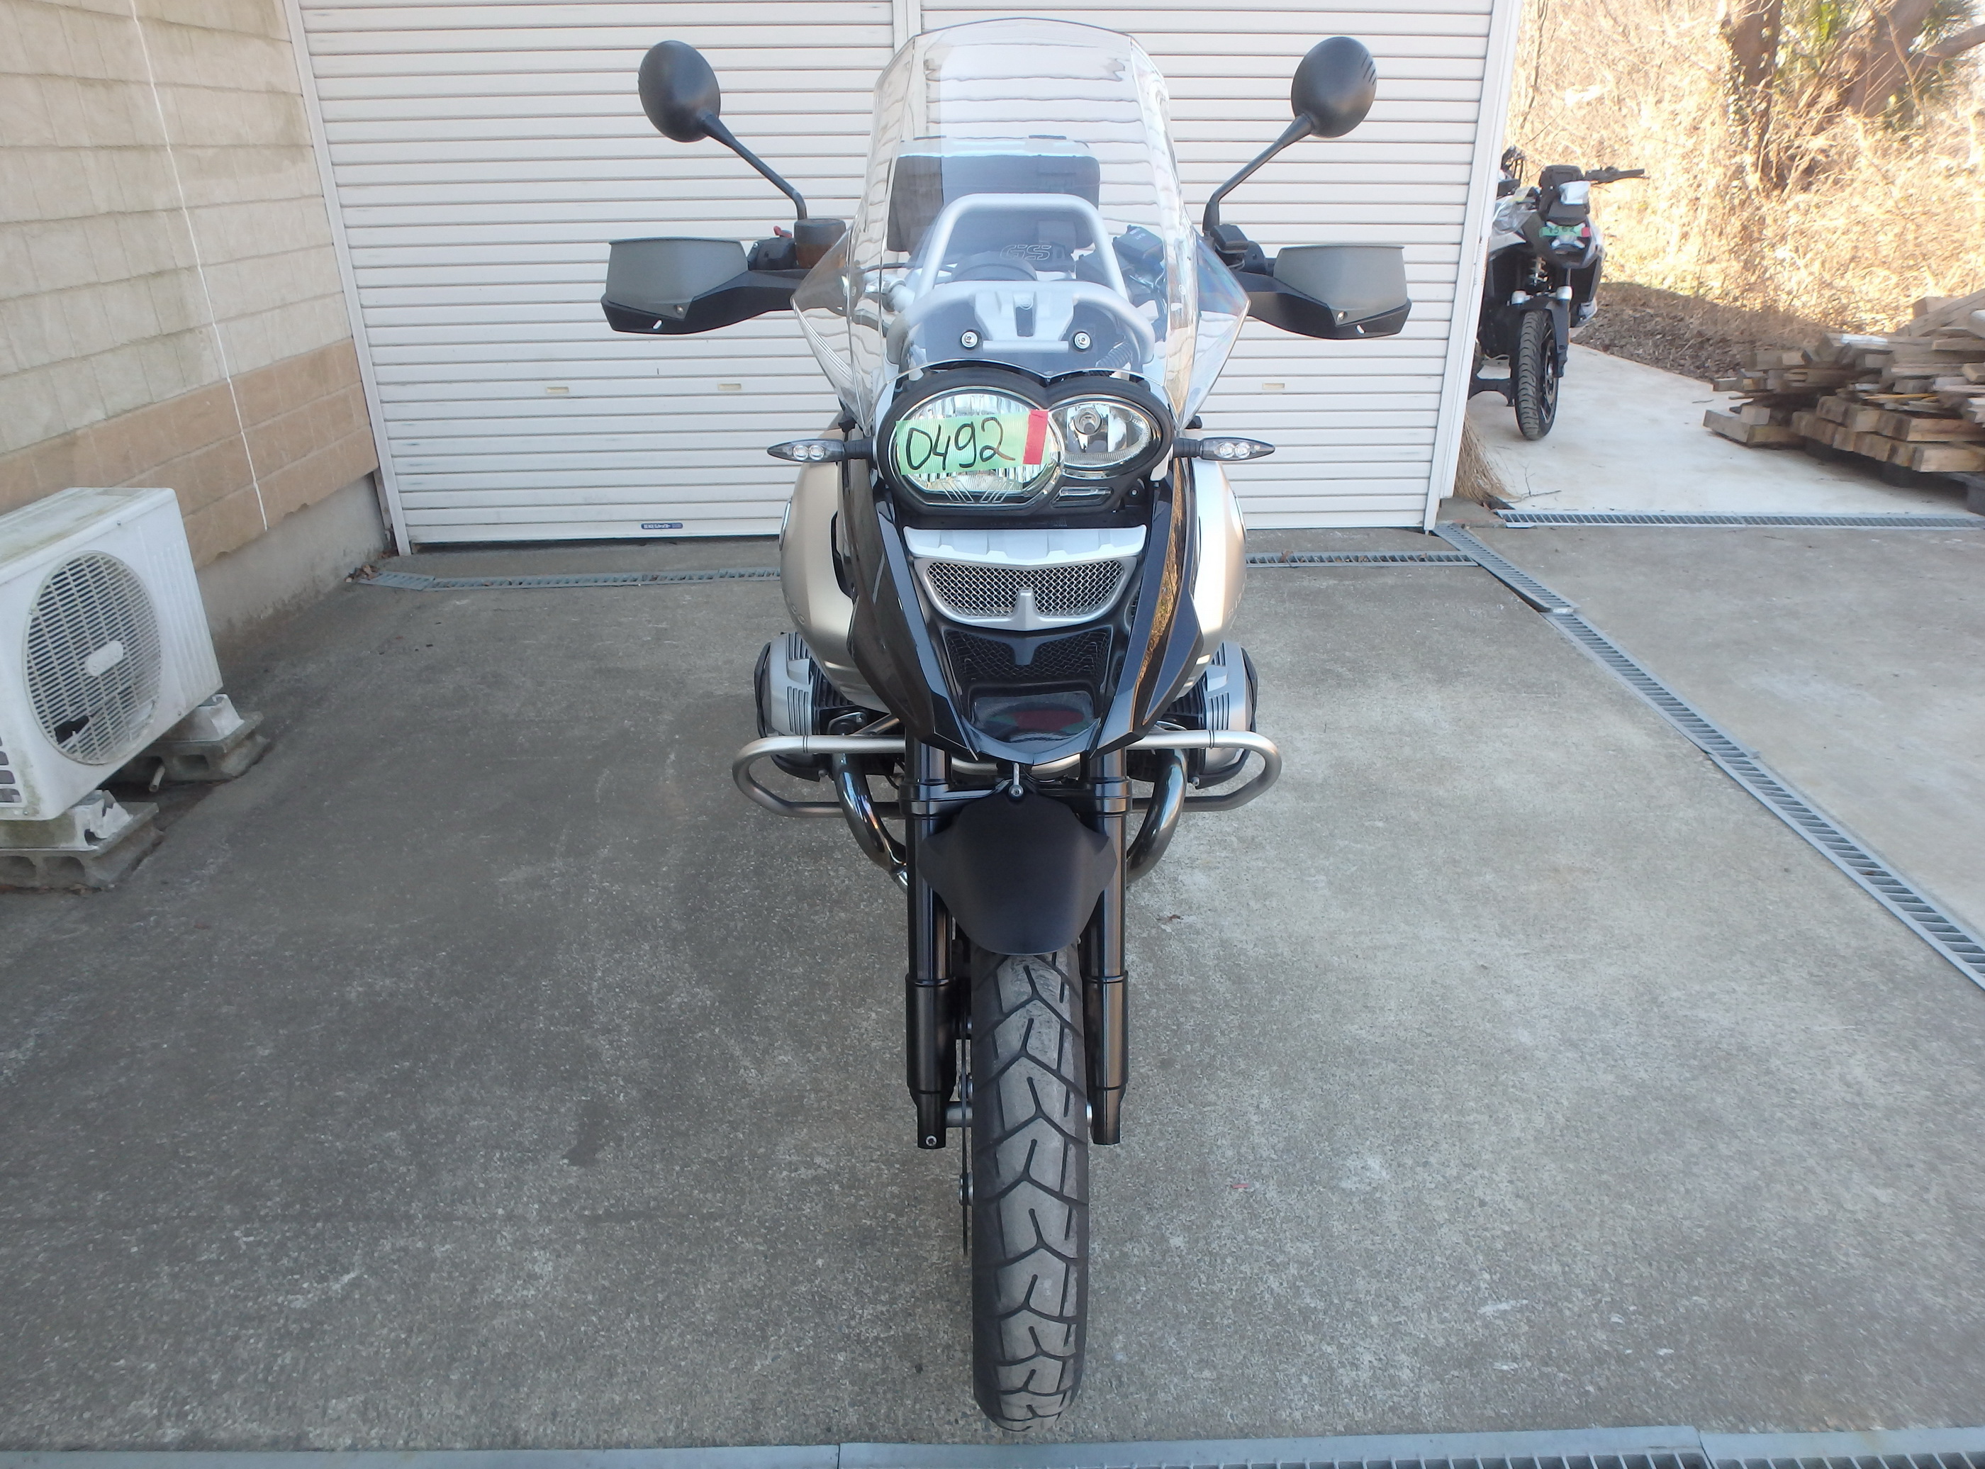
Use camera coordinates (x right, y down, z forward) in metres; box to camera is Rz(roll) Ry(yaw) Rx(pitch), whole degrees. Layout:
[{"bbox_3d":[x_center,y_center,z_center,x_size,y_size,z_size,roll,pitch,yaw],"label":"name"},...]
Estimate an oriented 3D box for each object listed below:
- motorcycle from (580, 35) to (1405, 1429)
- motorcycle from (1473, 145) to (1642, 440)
[{"bbox_3d":[0.024,-0.273,1.997,0.980,1.530,2.260,-1,26,-1],"label":"motorcycle"},{"bbox_3d":[2.750,-2.370,6.420,0.900,1.230,2.200,2,26,6],"label":"motorcycle"}]

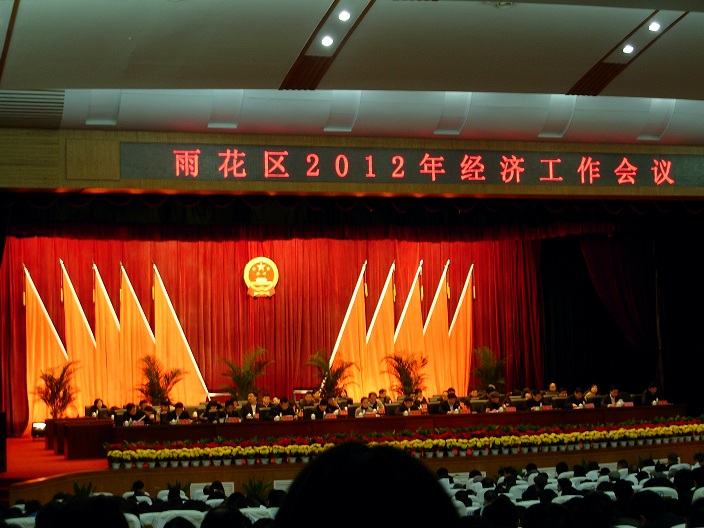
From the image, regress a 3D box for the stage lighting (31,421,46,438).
[{"bbox_3d":[-8.082,4.330,40.000,0.430,0.460,0.330,0,-1,-18],"label":"stage lighting"}]

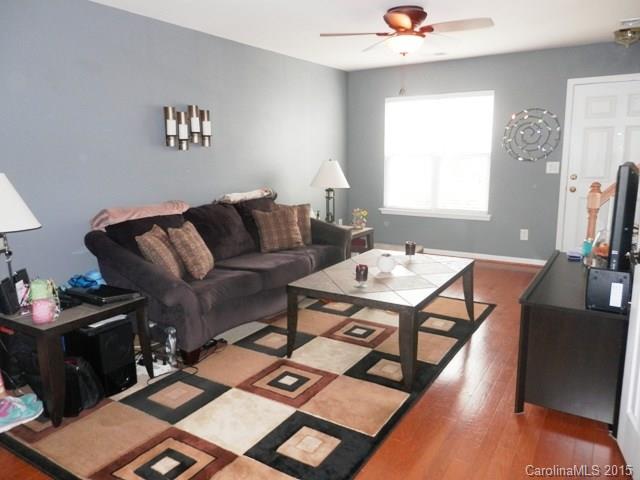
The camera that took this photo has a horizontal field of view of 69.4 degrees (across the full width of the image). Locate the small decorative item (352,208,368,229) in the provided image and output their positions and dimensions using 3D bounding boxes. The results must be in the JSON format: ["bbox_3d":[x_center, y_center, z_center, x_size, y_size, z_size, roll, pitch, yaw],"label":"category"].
[{"bbox_3d":[0.446,-0.235,5.098,0.170,0.220,0.170,6,13,32],"label":"small decorative item"}]

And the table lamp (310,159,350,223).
[{"bbox_3d":[0.112,-0.500,5.082,0.435,0.760,0.435,-1,11,0],"label":"table lamp"}]

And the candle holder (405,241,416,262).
[{"bbox_3d":[0.721,0.084,3.675,0.085,0.155,0.085,6,13,32],"label":"candle holder"}]

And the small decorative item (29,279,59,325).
[{"bbox_3d":[-1.470,0.320,2.433,0.140,0.225,0.140,6,13,32],"label":"small decorative item"}]

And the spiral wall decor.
[{"bbox_3d":[2.394,-1.185,5.245,0.601,0.593,0.040,6,12,32],"label":"spiral wall decor"}]

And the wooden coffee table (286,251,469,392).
[{"bbox_3d":[0.509,0.469,3.377,0.895,0.485,1.323,6,12,32],"label":"wooden coffee table"}]

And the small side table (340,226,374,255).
[{"bbox_3d":[0.185,0.149,5.076,0.638,0.503,0.612,6,12,32],"label":"small side table"}]

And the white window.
[{"bbox_3d":[1.450,-1.053,5.892,1.430,1.530,0.086,6,12,32],"label":"white window"}]

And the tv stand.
[{"bbox_3d":[1.578,0.521,2.803,0.465,0.635,1.312,6,13,34],"label":"tv stand"}]

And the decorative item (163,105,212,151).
[{"bbox_3d":[-1.139,-0.984,4.051,0.093,0.391,0.499,6,12,32],"label":"decorative item"}]

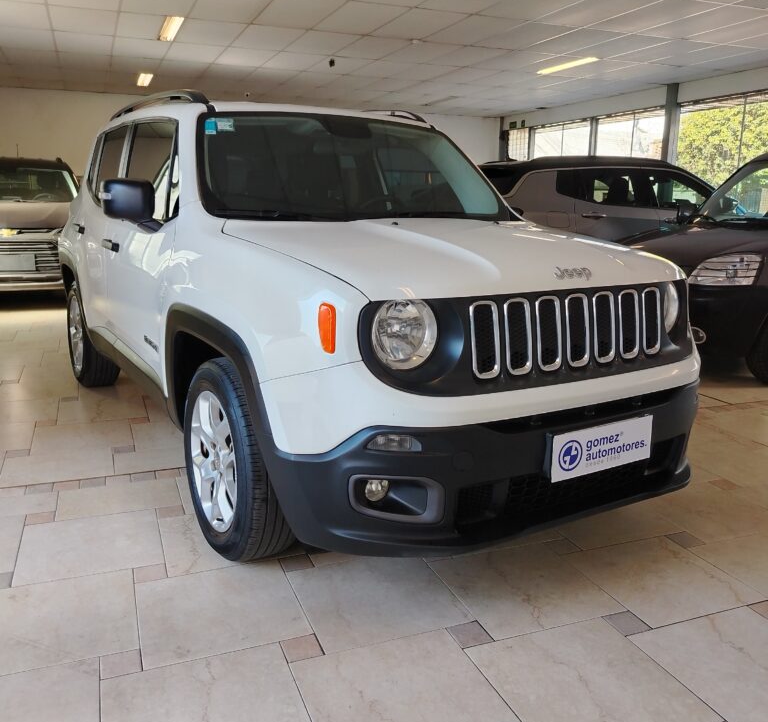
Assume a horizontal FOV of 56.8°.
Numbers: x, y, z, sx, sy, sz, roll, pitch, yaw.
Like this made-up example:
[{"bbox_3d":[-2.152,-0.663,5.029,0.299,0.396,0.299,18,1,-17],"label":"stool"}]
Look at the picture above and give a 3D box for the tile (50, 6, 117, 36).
[{"bbox_3d":[-2.950,-3.353,7.002,0.605,0.022,1.206,-5,14,-21],"label":"tile"}]

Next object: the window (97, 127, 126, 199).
[{"bbox_3d":[-1.351,-0.956,3.525,0.050,0.400,0.660,7,7,-33],"label":"window"}]

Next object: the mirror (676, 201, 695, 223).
[{"bbox_3d":[2.812,-1.380,6.600,0.120,0.200,0.200,-3,13,-17],"label":"mirror"}]

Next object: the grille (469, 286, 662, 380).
[{"bbox_3d":[0.563,-0.094,2.081,0.800,0.220,0.080,-7,9,-32],"label":"grille"}]

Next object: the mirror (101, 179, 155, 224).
[{"bbox_3d":[-0.948,-0.599,2.661,0.195,0.165,0.125,-7,15,-31],"label":"mirror"}]

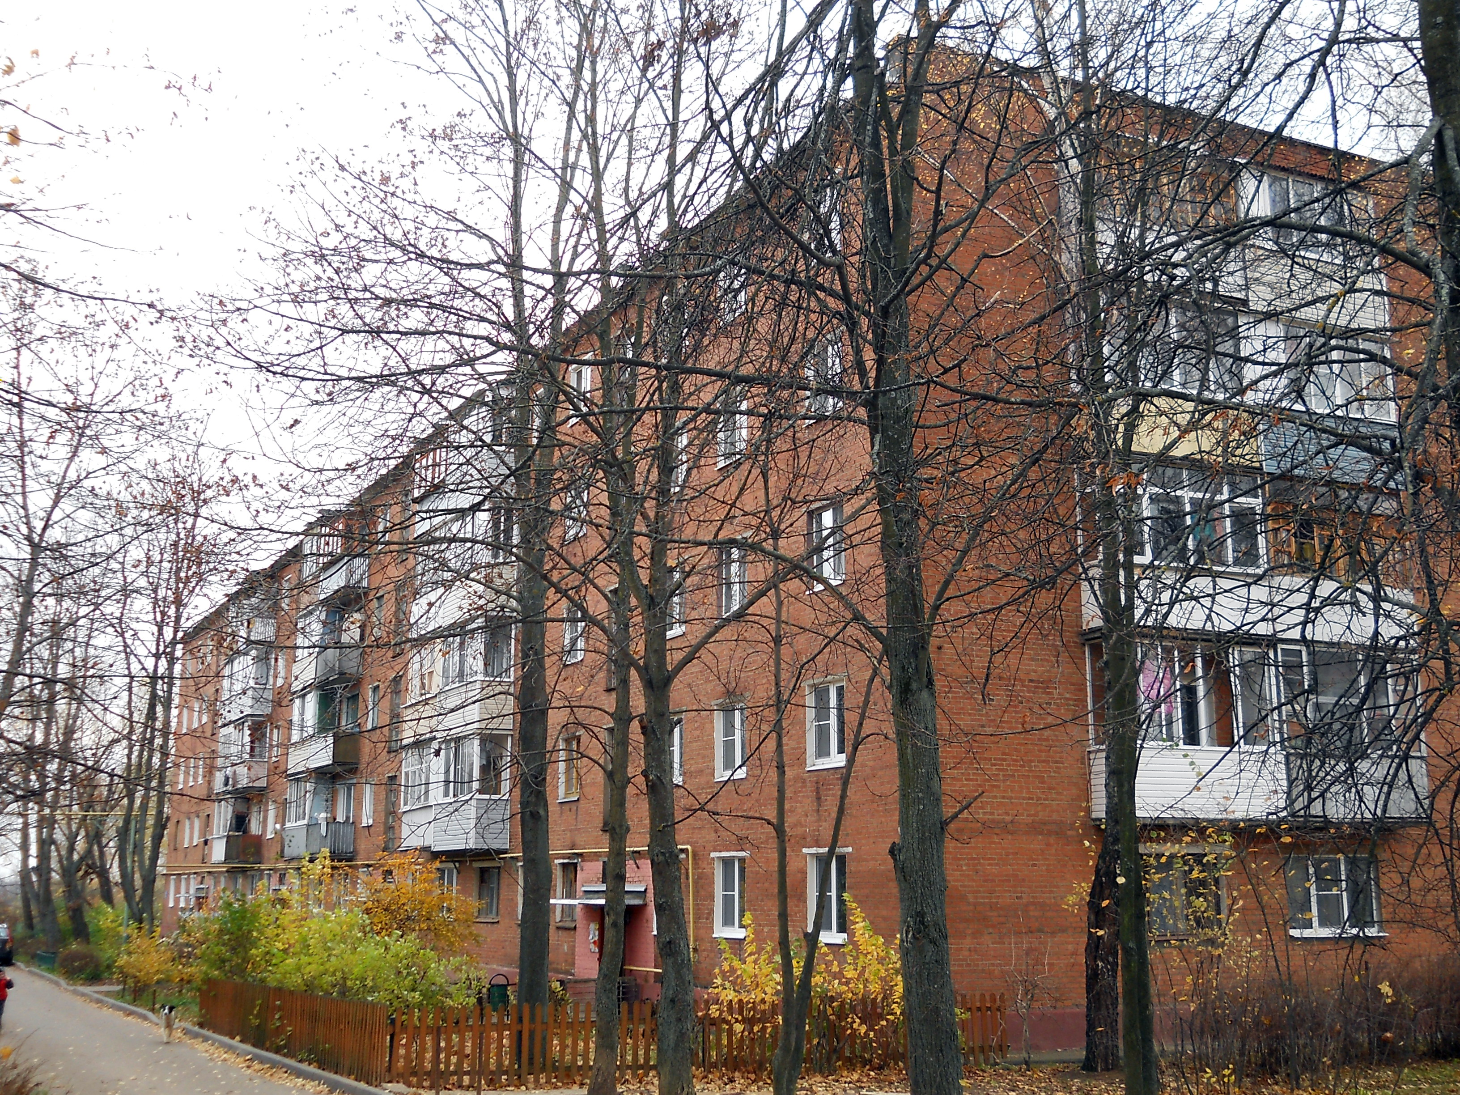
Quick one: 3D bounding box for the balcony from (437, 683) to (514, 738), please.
[{"bbox_3d":[-6.173,4.032,41.672,0.850,1.250,3.300,6,-13,-25],"label":"balcony"}]

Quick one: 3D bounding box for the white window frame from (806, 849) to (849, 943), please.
[{"bbox_3d":[1.551,5.337,26.362,0.200,1.390,1.280,6,-13,-25],"label":"white window frame"}]

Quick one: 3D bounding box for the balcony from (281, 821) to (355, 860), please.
[{"bbox_3d":[-13.220,9.457,55.329,0.800,1.150,6.550,6,-13,-25],"label":"balcony"}]

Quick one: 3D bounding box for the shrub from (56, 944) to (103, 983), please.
[{"bbox_3d":[-17.764,11.342,47.369,1.300,1.060,1.300,6,-13,-25],"label":"shrub"}]

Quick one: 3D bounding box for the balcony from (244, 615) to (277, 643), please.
[{"bbox_3d":[-18.560,3.472,67.747,0.850,1.100,3.250,6,-13,-25],"label":"balcony"}]

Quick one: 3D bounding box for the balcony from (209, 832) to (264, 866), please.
[{"bbox_3d":[-19.273,11.827,67.501,0.800,1.150,6.350,6,-13,-25],"label":"balcony"}]

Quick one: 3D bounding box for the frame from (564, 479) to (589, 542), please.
[{"bbox_3d":[-3.295,-0.819,37.840,0.200,1.380,1.330,6,-13,-25],"label":"frame"}]

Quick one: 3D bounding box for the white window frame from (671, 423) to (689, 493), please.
[{"bbox_3d":[-0.978,-1.747,33.187,0.200,1.400,1.270,6,-13,-25],"label":"white window frame"}]

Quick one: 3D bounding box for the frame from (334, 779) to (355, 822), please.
[{"bbox_3d":[-11.891,8.040,53.944,0.200,1.370,2.150,6,-13,-25],"label":"frame"}]

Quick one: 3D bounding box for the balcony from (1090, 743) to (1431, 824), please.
[{"bbox_3d":[8.305,3.798,26.719,6.100,1.140,0.850,6,-13,-25],"label":"balcony"}]

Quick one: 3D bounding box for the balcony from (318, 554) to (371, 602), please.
[{"bbox_3d":[-12.420,1.117,55.471,0.780,1.110,3.500,6,-13,-25],"label":"balcony"}]

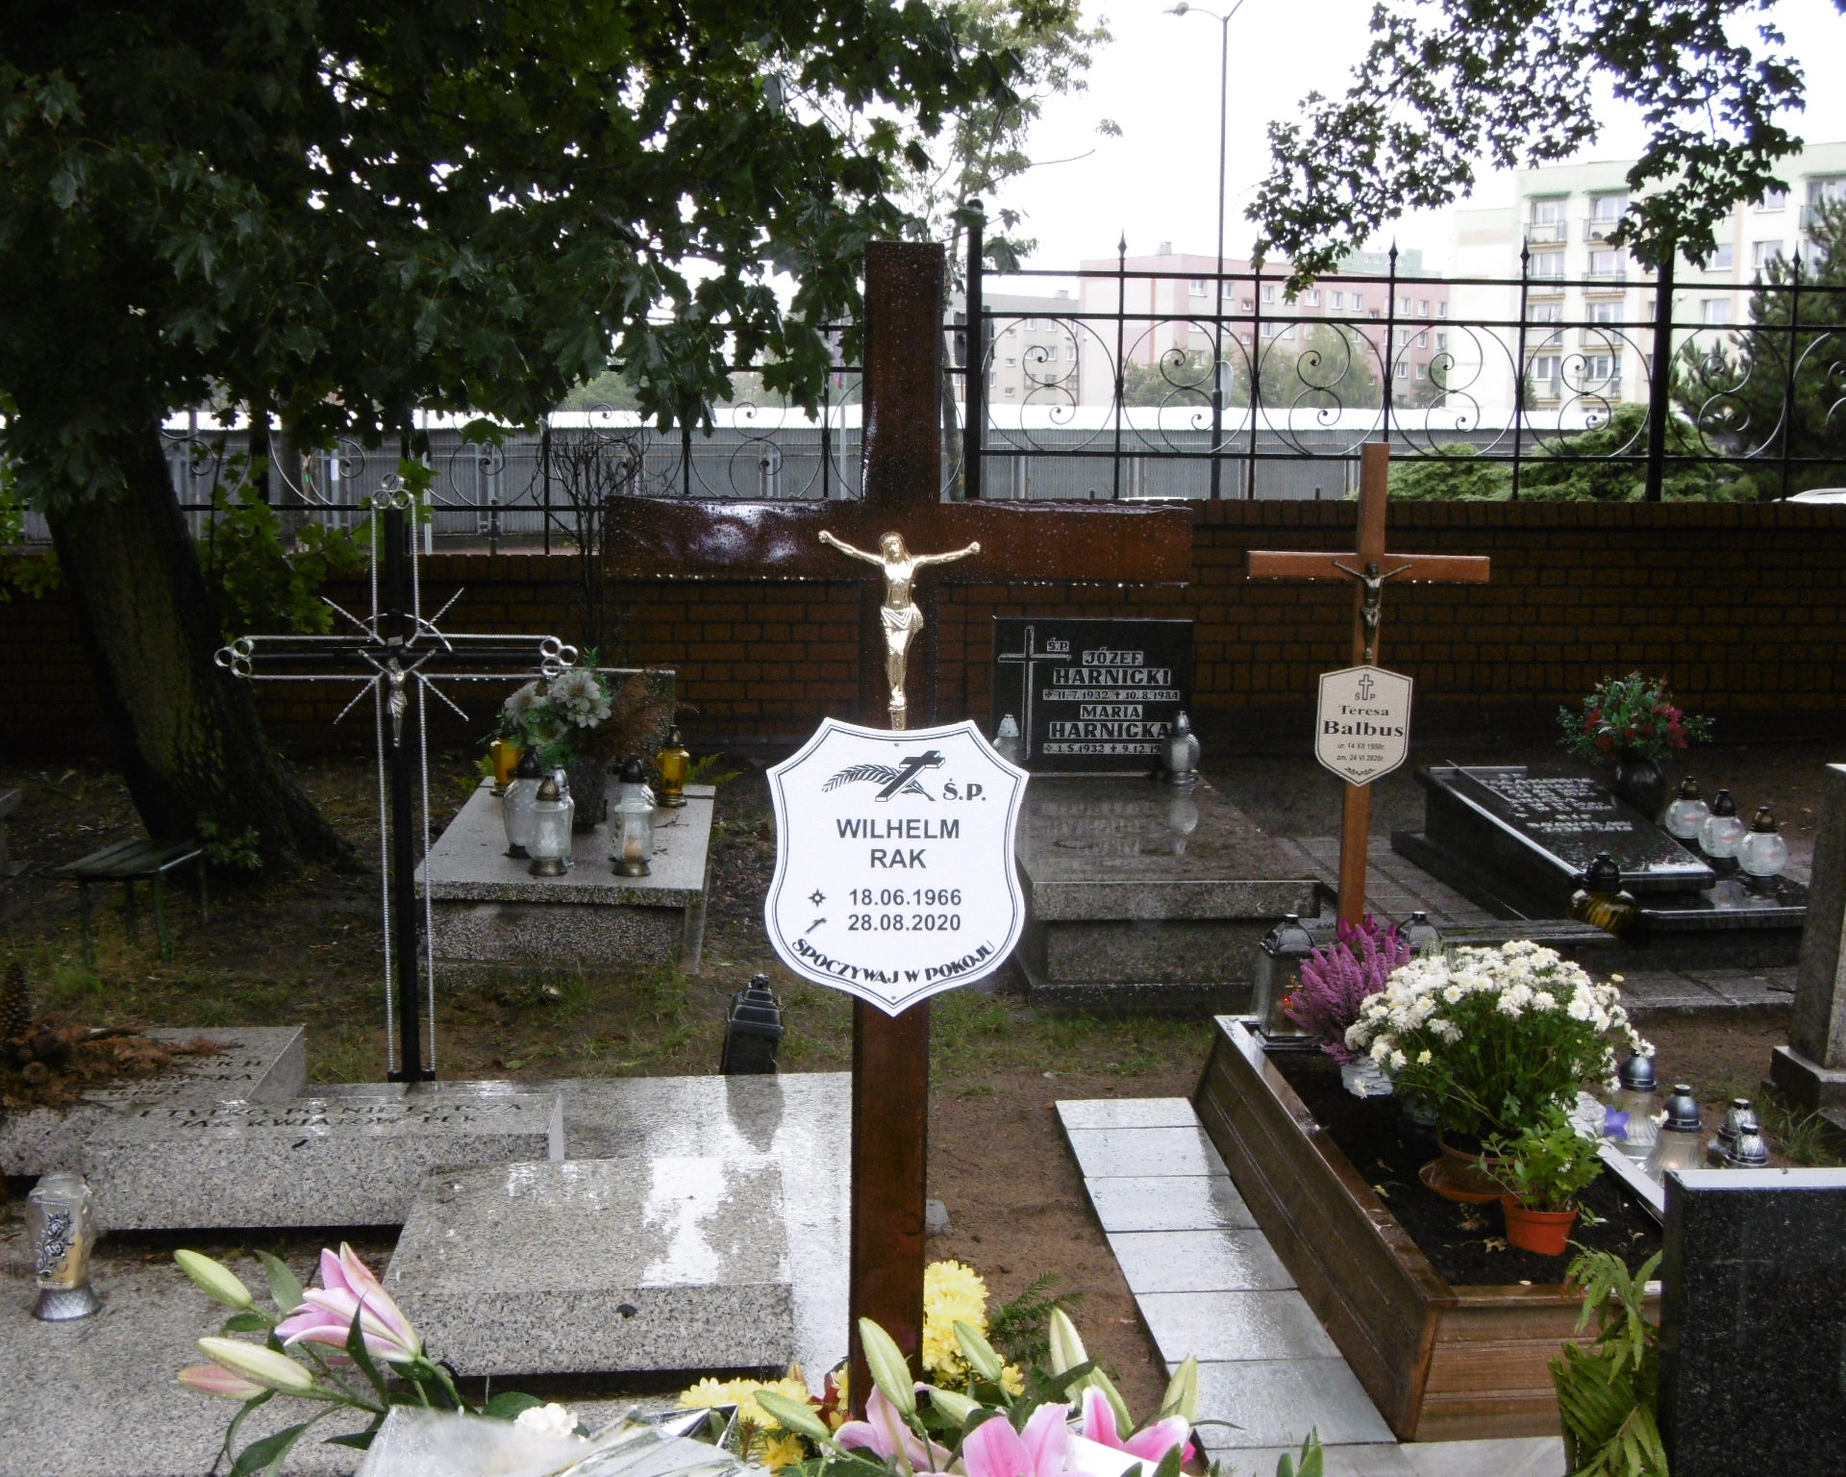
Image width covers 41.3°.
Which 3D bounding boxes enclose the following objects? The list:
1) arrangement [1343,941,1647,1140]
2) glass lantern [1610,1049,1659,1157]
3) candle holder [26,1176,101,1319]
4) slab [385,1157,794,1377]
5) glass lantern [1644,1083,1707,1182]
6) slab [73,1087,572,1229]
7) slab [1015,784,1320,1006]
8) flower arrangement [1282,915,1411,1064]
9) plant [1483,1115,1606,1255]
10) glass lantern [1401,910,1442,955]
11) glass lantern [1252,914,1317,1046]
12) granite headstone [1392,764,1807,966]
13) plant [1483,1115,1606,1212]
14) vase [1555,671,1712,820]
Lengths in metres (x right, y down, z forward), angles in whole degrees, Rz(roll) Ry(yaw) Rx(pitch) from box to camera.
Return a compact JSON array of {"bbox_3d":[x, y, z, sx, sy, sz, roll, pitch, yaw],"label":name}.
[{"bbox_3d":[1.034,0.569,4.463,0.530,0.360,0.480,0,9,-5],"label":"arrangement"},{"bbox_3d":[1.524,0.765,5.204,0.115,0.220,0.115,0,9,-5],"label":"glass lantern"},{"bbox_3d":[-1.346,0.789,3.832,0.108,0.214,0.108,0,8,-4],"label":"candle holder"},{"bbox_3d":[-0.503,0.813,3.810,0.585,0.127,0.573,0,8,-4],"label":"slab"},{"bbox_3d":[1.522,0.808,4.927,0.120,0.220,0.120,0,9,-5],"label":"glass lantern"},{"bbox_3d":[-1.063,0.764,4.395,0.810,0.170,0.240,0,9,-5],"label":"slab"},{"bbox_3d":[0.590,0.406,7.155,0.735,0.328,1.790,0,8,-4],"label":"slab"},{"bbox_3d":[0.826,0.505,4.772,0.243,0.311,0.220,0,8,-4],"label":"flower arrangement"},{"bbox_3d":[1.058,0.751,4.178,0.205,0.240,0.200,0,9,-5],"label":"plant"},{"bbox_3d":[1.021,0.488,5.069,0.138,0.267,0.138,0,8,-4],"label":"glass lantern"},{"bbox_3d":[0.760,0.494,5.042,0.138,0.267,0.138,0,8,-4],"label":"glass lantern"},{"bbox_3d":[2.108,0.360,7.465,0.930,0.340,1.440,0,9,-5],"label":"granite headstone"},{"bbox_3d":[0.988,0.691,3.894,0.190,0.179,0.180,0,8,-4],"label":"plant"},{"bbox_3d":[2.343,0.044,8.024,0.500,0.490,0.420,0,9,-5],"label":"vase"}]

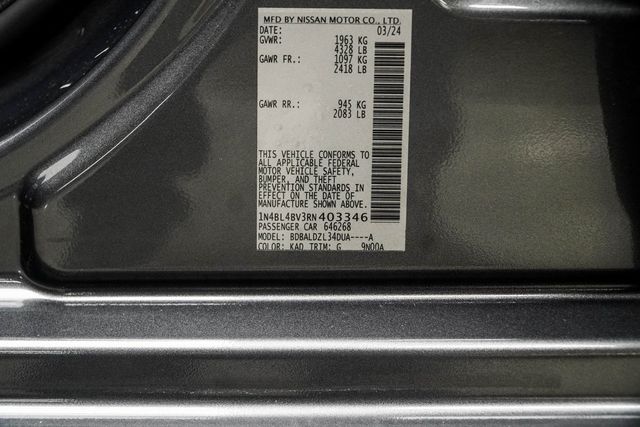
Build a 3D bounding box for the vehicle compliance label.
[{"bbox_3d":[0.005,-0.033,0.510,0.062,0.100,0.001,0,12,-3],"label":"vehicle compliance label"}]

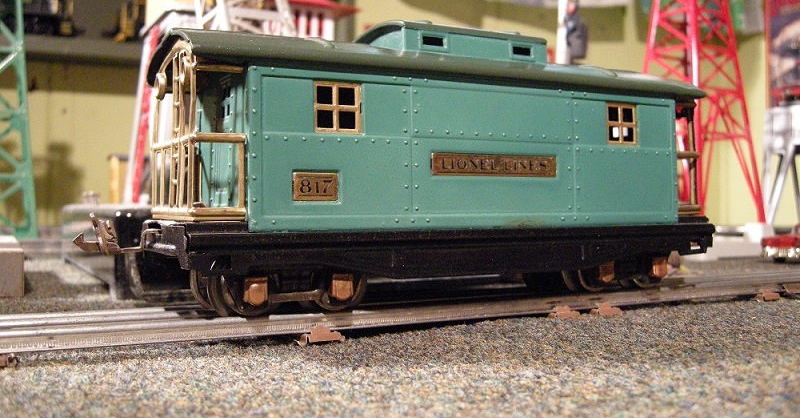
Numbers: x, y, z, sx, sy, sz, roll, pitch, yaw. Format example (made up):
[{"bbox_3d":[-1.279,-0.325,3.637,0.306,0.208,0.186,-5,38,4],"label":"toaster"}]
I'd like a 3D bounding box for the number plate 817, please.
[{"bbox_3d":[-0.027,-0.007,0.259,0.015,0.009,0.002,0,-1,-29],"label":"number plate 817"}]

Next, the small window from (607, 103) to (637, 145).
[{"bbox_3d":[0.089,-0.034,0.325,0.016,0.016,0.002,0,-1,-29],"label":"small window"}]

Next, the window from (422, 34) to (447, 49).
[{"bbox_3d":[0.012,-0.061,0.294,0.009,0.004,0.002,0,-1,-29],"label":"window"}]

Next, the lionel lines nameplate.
[{"bbox_3d":[0.035,-0.016,0.294,0.056,0.008,0.002,0,-1,-29],"label":"lionel lines nameplate"}]

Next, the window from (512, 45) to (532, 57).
[{"bbox_3d":[0.047,-0.061,0.314,0.009,0.004,0.002,0,-1,-29],"label":"window"}]

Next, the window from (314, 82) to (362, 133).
[{"bbox_3d":[-0.020,-0.033,0.264,0.017,0.016,0.002,0,-1,-29],"label":"window"}]

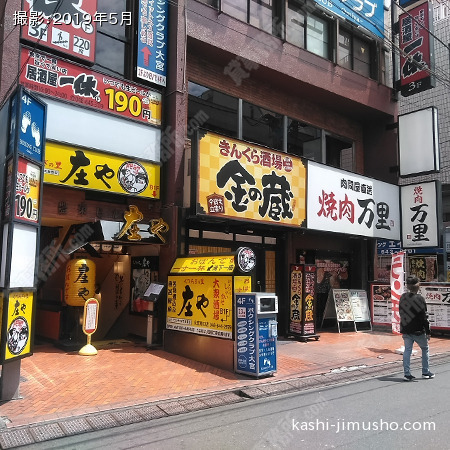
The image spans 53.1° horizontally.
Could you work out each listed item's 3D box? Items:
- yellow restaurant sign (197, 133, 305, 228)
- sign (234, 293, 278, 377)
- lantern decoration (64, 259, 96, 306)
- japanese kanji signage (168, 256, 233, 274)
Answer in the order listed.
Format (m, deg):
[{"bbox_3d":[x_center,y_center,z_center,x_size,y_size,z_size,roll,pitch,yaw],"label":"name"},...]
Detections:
[{"bbox_3d":[0.812,-1.058,11.530,3.840,1.950,0.200,6,-9,-41],"label":"yellow restaurant sign"},{"bbox_3d":[0.548,1.850,7.742,0.485,1.360,0.580,7,-9,-42],"label":"sign"},{"bbox_3d":[-2.821,1.123,8.800,0.570,0.940,0.570,5,-8,-34],"label":"lantern decoration"},{"bbox_3d":[-0.387,0.764,8.647,0.090,0.320,1.950,30,-24,-34],"label":"japanese kanji signage"}]

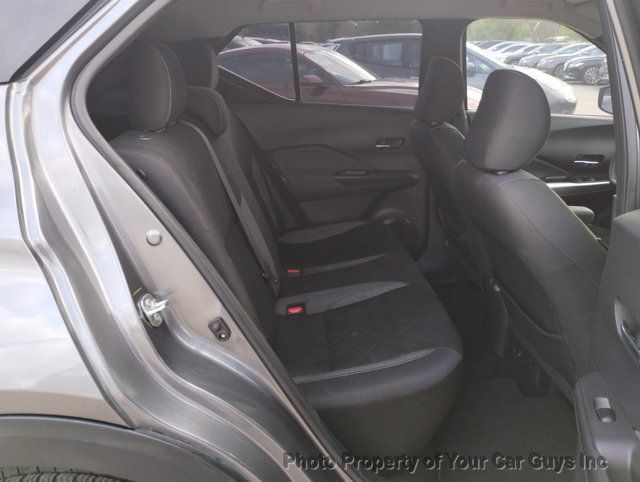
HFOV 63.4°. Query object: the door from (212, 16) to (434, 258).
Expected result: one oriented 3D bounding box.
[{"bbox_3d":[-0.021,-0.412,2.312,1.053,1.053,0.234,-1,21,-4],"label":"door"}]

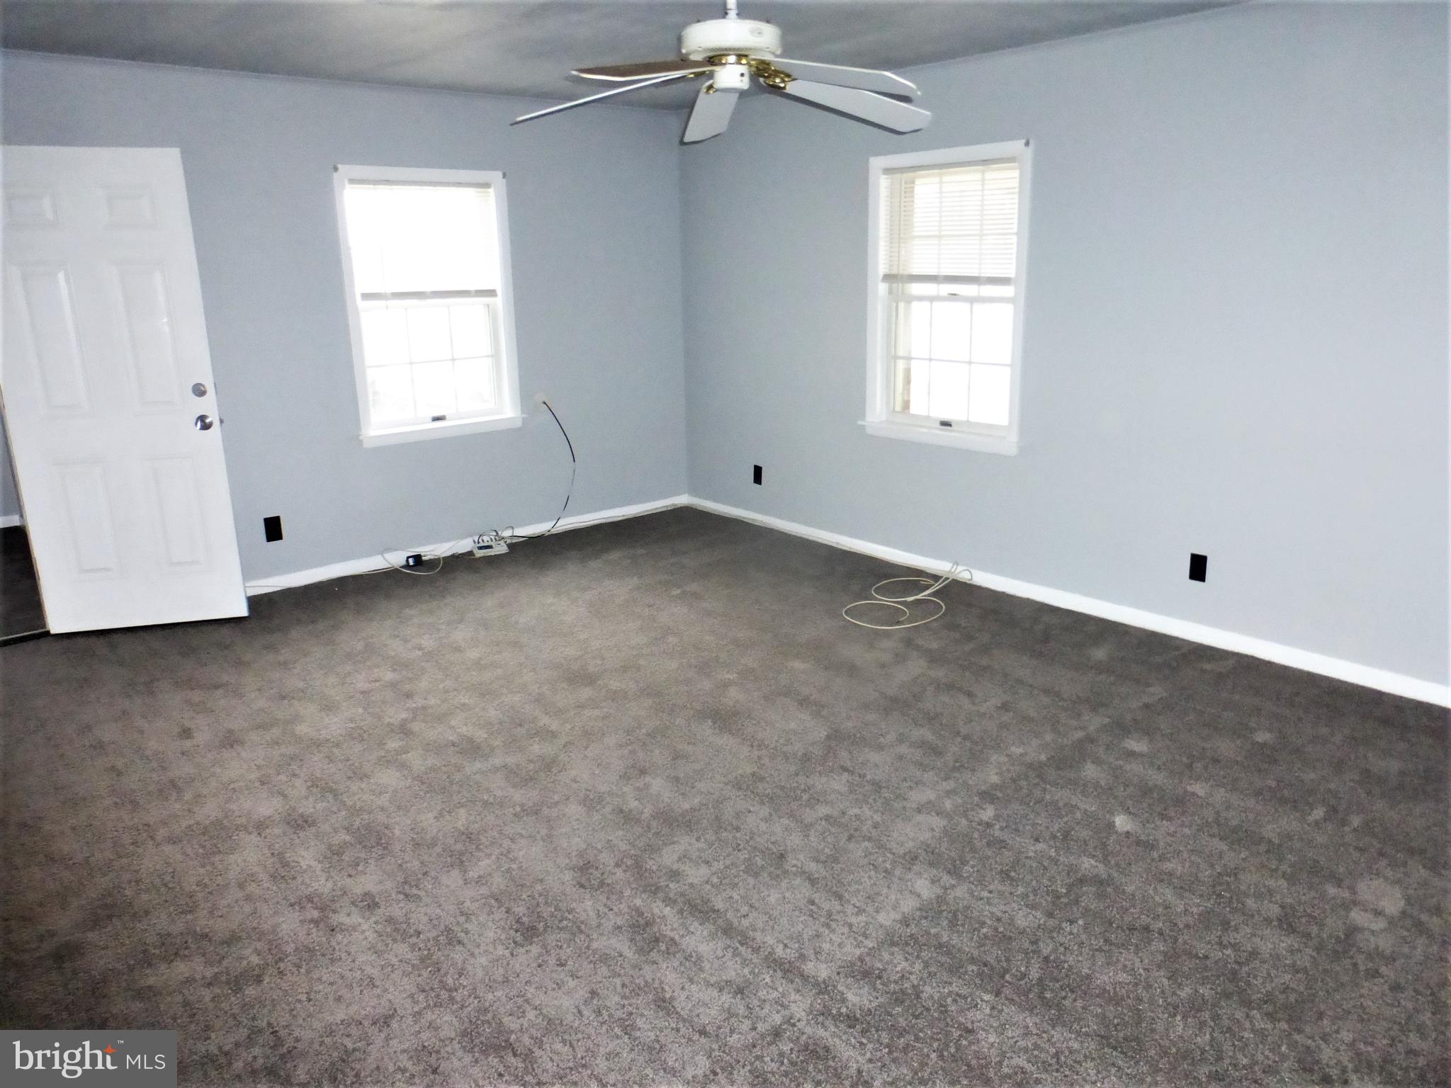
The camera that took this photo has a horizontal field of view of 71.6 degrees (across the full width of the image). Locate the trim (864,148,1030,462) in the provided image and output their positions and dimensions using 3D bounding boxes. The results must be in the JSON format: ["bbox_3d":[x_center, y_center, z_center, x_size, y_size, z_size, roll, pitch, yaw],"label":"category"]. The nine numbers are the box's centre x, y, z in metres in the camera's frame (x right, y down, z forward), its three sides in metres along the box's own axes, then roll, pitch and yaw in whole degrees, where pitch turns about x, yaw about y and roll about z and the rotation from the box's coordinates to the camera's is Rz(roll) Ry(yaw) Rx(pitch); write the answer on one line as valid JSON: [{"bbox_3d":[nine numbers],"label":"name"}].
[{"bbox_3d":[1.061,-1.175,4.879,0.100,1.385,0.930,-14,20,-39],"label":"trim"}]

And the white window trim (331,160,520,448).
[{"bbox_3d":[-1.561,-1.268,5.389,0.930,1.385,0.100,-14,20,-39],"label":"white window trim"}]

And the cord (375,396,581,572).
[{"bbox_3d":[-1.313,-0.360,5.644,1.270,0.830,0.240,-14,20,-39],"label":"cord"}]

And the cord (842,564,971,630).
[{"bbox_3d":[0.874,0.222,4.790,0.864,0.085,0.500,-14,20,-39],"label":"cord"}]

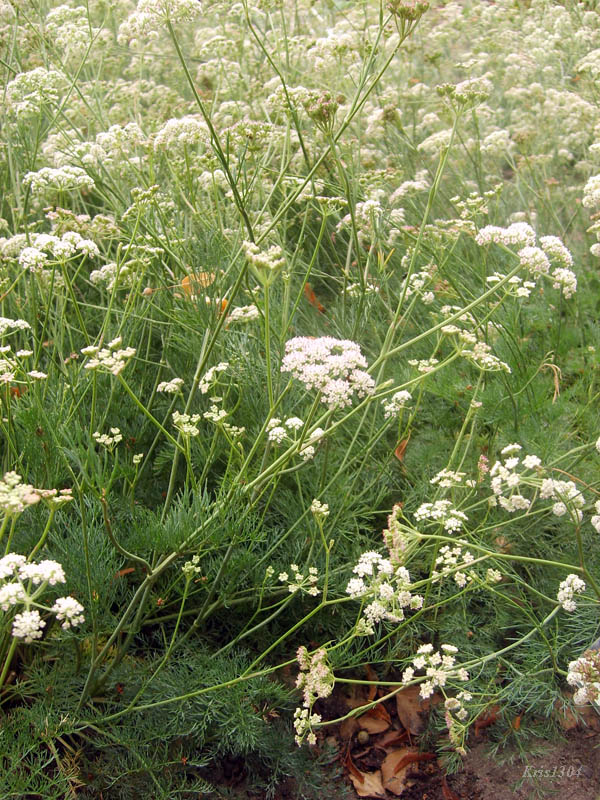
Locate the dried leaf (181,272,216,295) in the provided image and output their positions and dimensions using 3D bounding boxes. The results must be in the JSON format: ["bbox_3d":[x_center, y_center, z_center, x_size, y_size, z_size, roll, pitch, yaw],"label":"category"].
[{"bbox_3d":[-0.171,-0.194,1.350,0.056,0.028,0.030,0,35,0],"label":"dried leaf"}]

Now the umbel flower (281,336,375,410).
[{"bbox_3d":[0.026,-0.025,0.770,0.088,0.033,0.085,0,35,0],"label":"umbel flower"}]

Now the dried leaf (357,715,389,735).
[{"bbox_3d":[0.088,0.393,0.980,0.039,0.012,0.026,0,35,0],"label":"dried leaf"}]

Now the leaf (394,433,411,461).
[{"bbox_3d":[0.139,0.065,1.100,0.021,0.036,0.020,0,35,0],"label":"leaf"}]

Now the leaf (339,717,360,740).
[{"bbox_3d":[0.060,0.398,0.980,0.027,0.012,0.032,0,35,0],"label":"leaf"}]

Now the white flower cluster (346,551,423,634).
[{"bbox_3d":[0.088,0.200,0.840,0.078,0.045,0.072,0,35,0],"label":"white flower cluster"}]

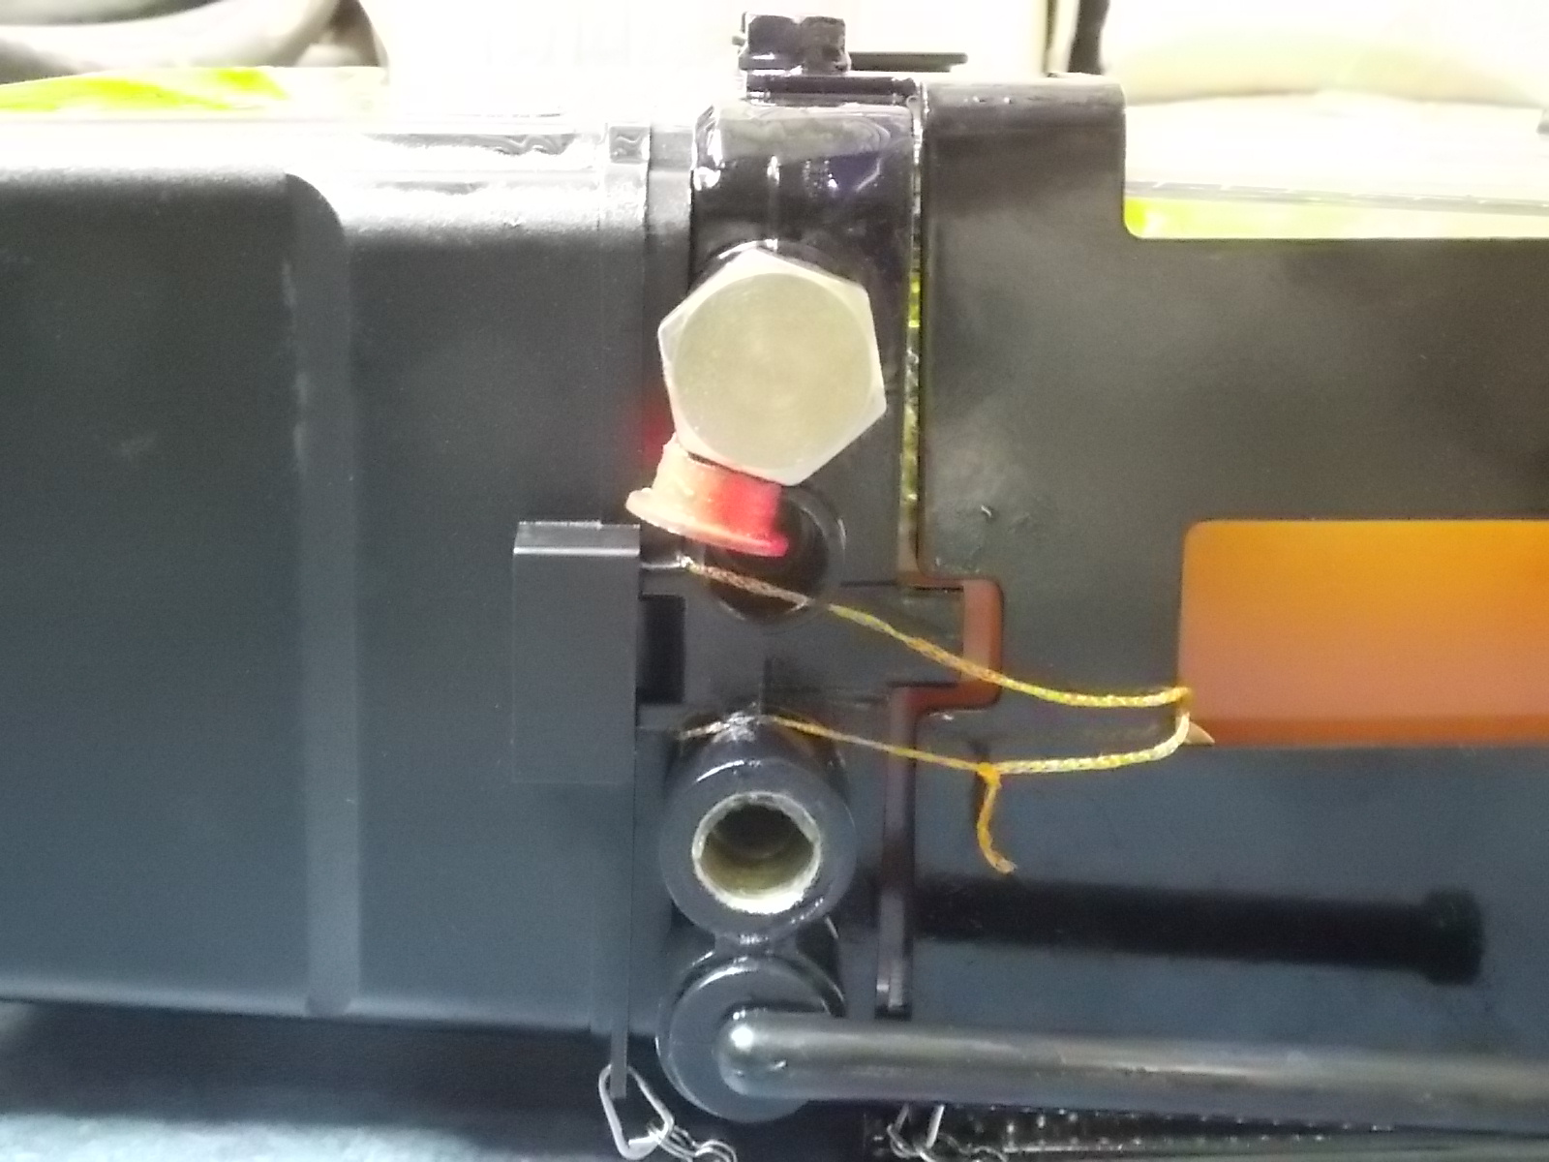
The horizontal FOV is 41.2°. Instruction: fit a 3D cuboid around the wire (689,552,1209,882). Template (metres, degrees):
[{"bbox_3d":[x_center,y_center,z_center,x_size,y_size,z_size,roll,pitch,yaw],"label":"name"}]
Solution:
[{"bbox_3d":[0.028,0.023,0.360,0.090,0.054,0.032,1,7,0],"label":"wire"}]

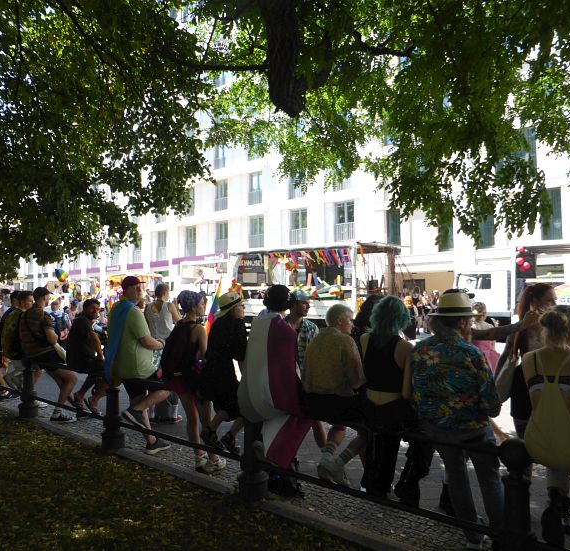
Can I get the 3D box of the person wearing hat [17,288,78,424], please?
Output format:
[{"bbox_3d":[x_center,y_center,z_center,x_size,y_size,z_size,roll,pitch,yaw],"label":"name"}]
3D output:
[{"bbox_3d":[-3.127,1.031,6.737,0.760,1.700,0.480,3,-4,-43],"label":"person wearing hat"}]

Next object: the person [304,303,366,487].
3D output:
[{"bbox_3d":[0.359,0.844,3.550,0.460,1.400,0.620,-2,-4,33],"label":"person"}]

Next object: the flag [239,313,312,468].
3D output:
[{"bbox_3d":[-0.079,0.854,3.812,0.480,1.160,0.320,-2,-4,34],"label":"flag"}]

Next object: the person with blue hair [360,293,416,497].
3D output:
[{"bbox_3d":[0.682,0.856,3.425,0.430,1.440,0.500,-2,-4,34],"label":"person with blue hair"}]

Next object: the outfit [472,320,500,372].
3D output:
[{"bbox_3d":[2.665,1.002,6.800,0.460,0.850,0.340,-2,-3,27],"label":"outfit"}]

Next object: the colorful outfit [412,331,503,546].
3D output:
[{"bbox_3d":[1.040,1.019,3.082,0.520,1.360,0.470,-2,-4,36],"label":"colorful outfit"}]

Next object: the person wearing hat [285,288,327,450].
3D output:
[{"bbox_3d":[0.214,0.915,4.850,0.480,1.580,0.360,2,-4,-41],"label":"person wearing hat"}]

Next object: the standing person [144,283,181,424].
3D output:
[{"bbox_3d":[-1.571,1.015,6.651,0.460,1.760,0.400,-1,-3,15],"label":"standing person"}]

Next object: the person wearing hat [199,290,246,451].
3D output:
[{"bbox_3d":[-0.500,0.806,4.439,0.560,1.340,0.450,3,-4,-44],"label":"person wearing hat"}]

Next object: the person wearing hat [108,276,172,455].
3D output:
[{"bbox_3d":[-1.362,0.849,4.800,0.520,1.640,0.620,-3,-4,45],"label":"person wearing hat"}]

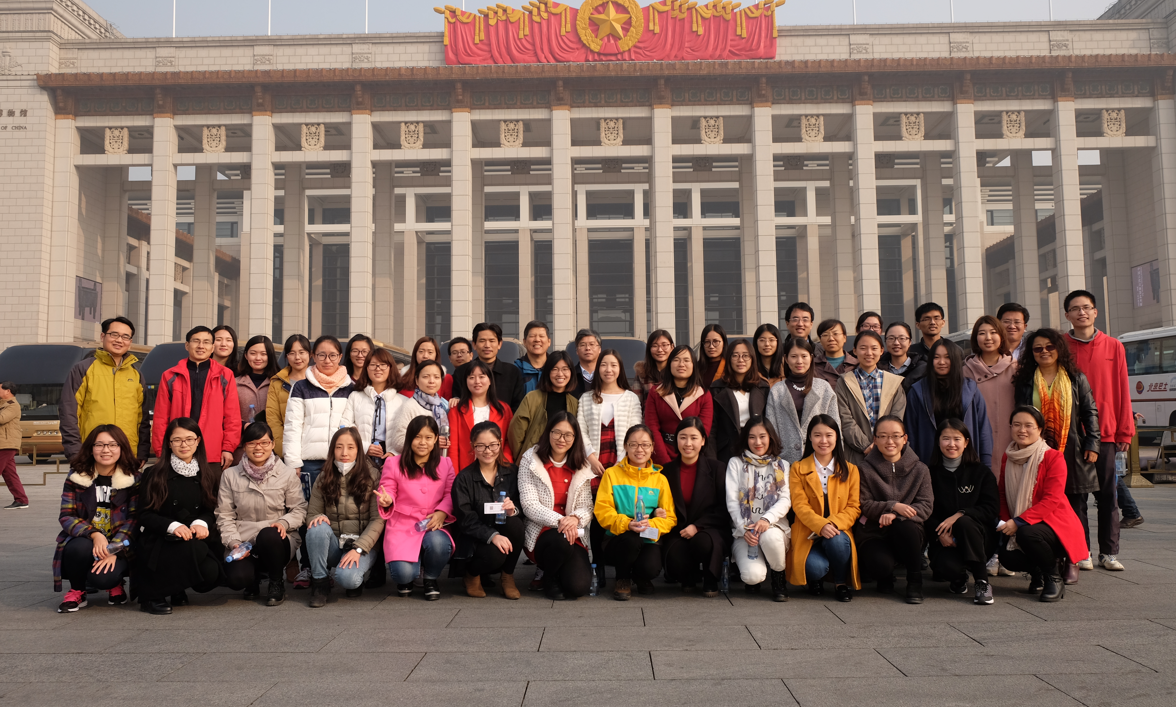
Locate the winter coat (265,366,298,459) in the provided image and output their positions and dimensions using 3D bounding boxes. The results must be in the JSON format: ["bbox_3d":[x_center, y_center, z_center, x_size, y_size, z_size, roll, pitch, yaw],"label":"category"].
[{"bbox_3d":[-1.993,0.444,6.450,0.430,0.750,0.290,0,-5,-9],"label":"winter coat"}]

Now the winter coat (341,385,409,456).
[{"bbox_3d":[-1.347,0.425,6.001,0.440,0.520,0.310,0,-5,-8],"label":"winter coat"}]

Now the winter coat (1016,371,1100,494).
[{"bbox_3d":[2.847,0.480,5.750,0.470,0.760,0.330,-3,-6,25],"label":"winter coat"}]

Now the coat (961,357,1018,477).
[{"bbox_3d":[2.552,0.442,6.000,0.420,0.870,0.300,-3,-5,22],"label":"coat"}]

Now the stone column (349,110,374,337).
[{"bbox_3d":[-18.006,-6.587,75.759,1.520,26.000,1.520,-1,-5,1],"label":"stone column"}]

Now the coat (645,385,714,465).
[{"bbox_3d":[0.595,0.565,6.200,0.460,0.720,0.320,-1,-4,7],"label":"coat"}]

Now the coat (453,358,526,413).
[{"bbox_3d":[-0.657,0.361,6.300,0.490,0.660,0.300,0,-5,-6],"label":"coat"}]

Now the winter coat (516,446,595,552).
[{"bbox_3d":[-0.195,0.879,5.660,0.480,0.650,0.460,0,-4,-9],"label":"winter coat"}]

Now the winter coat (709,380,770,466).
[{"bbox_3d":[1.003,0.522,6.250,0.440,0.750,0.300,-1,-5,3],"label":"winter coat"}]

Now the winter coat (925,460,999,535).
[{"bbox_3d":[2.027,0.806,5.128,0.410,0.480,0.390,-3,-5,21],"label":"winter coat"}]

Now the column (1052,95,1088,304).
[{"bbox_3d":[42.479,-8.855,83.501,1.720,27.325,1.720,-1,-4,1],"label":"column"}]

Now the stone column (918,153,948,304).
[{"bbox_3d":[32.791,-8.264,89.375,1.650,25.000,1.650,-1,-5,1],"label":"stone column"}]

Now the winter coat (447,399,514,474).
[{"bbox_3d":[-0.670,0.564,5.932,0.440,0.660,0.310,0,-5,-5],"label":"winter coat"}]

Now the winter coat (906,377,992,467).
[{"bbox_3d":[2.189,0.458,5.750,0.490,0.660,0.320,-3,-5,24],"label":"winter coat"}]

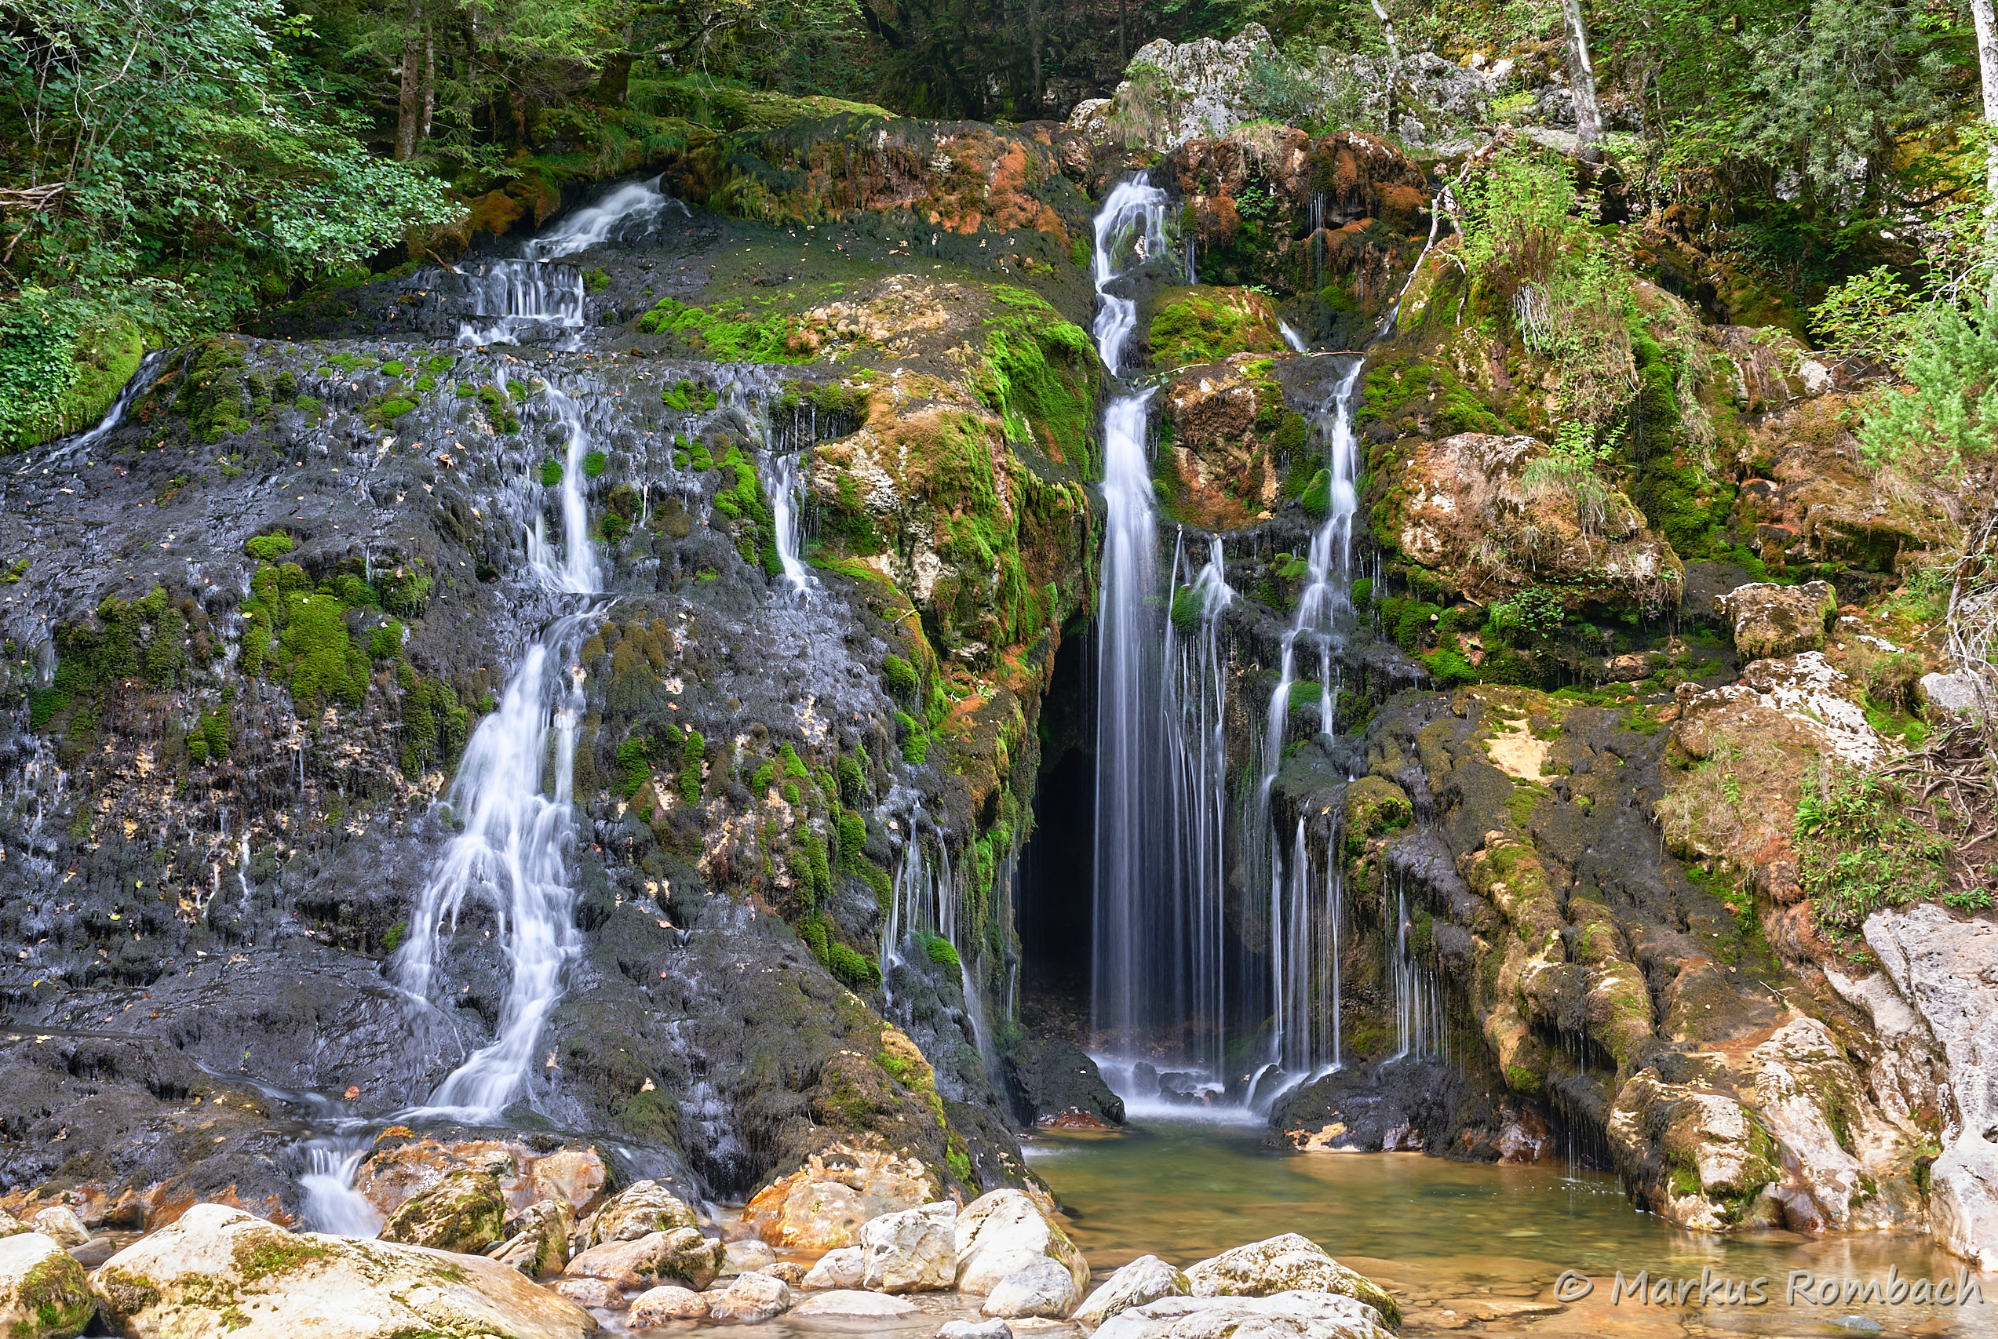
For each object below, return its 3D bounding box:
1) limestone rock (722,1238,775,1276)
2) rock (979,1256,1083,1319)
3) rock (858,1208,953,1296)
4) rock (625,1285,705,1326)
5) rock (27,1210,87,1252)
[{"bbox_3d":[-0.966,2.264,8.373,0.211,0.146,0.169,0,-2,0],"label":"limestone rock"},{"bbox_3d":[0.115,2.211,7.784,0.359,0.212,0.287,0,-2,0],"label":"rock"},{"bbox_3d":[-0.384,2.431,9.100,0.407,0.368,0.360,0,-7,-2],"label":"rock"},{"bbox_3d":[-1.273,2.441,8.350,0.313,0.166,0.250,1,-7,-8],"label":"rock"},{"bbox_3d":[-4.362,2.614,10.100,0.299,0.211,0.250,3,-8,-23],"label":"rock"}]

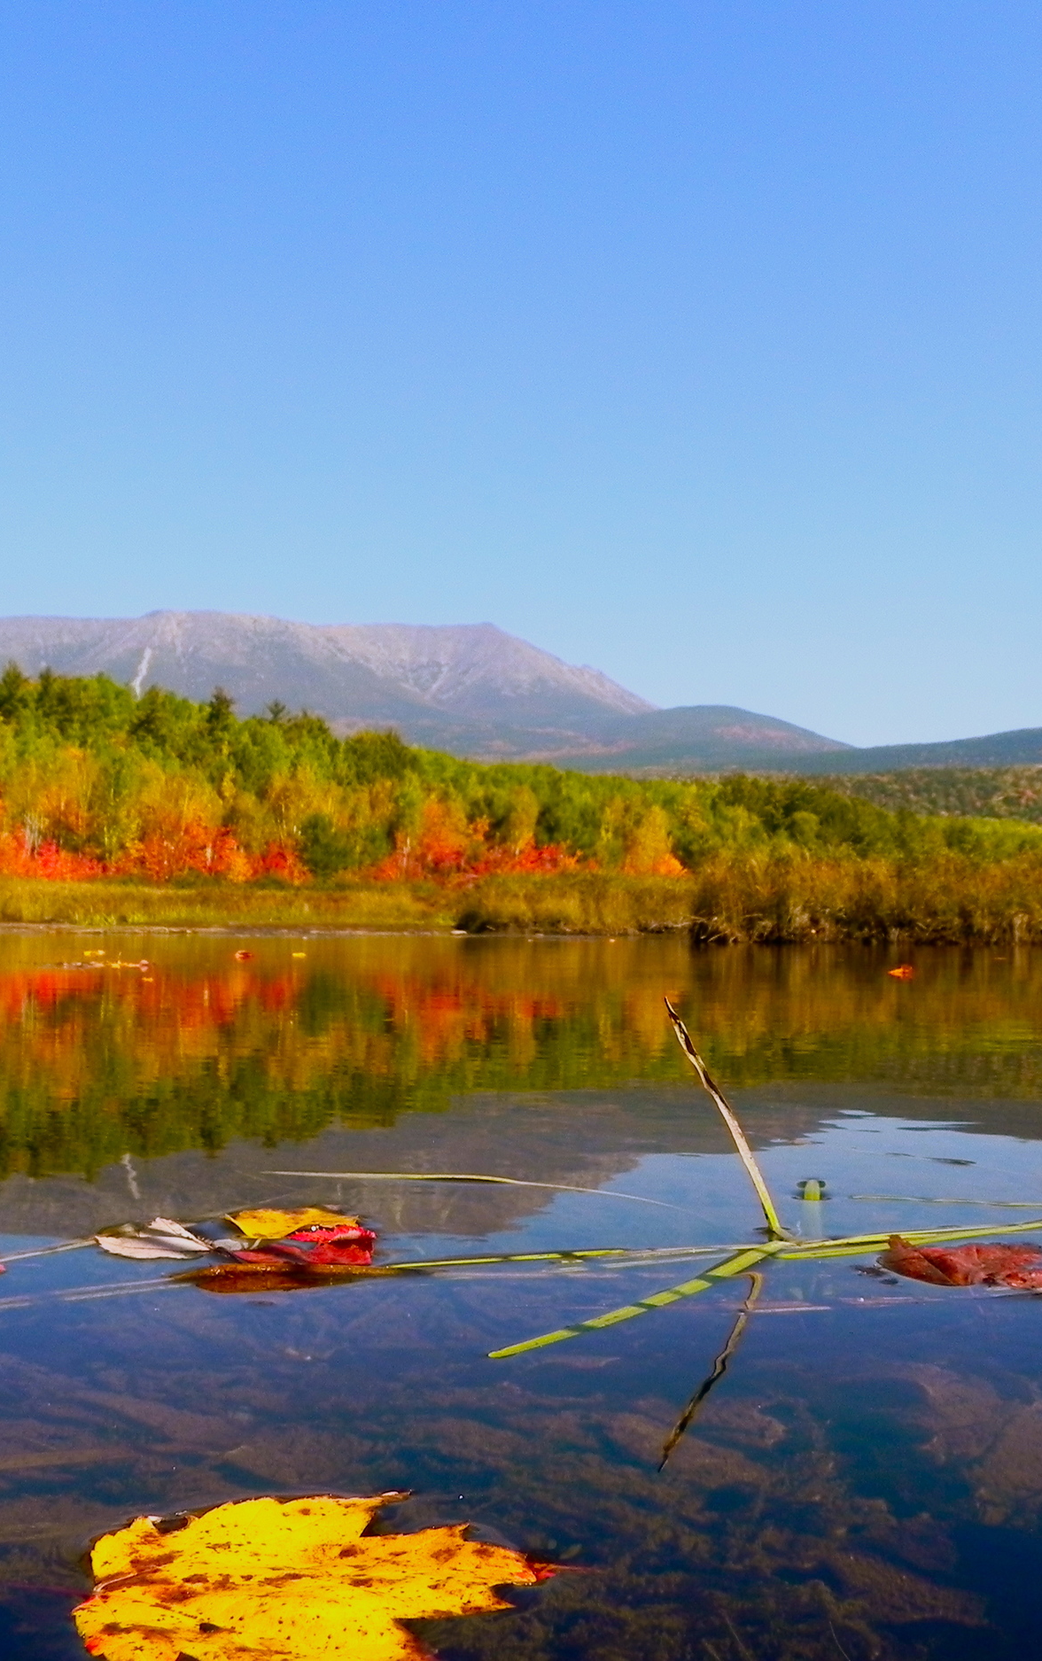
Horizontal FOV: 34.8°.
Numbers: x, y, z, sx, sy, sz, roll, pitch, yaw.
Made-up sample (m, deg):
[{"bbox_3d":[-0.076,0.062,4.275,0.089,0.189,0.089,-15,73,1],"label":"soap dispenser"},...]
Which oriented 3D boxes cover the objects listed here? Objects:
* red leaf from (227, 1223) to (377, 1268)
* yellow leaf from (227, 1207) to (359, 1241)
[{"bbox_3d":[-0.093,0.174,0.716,0.062,0.014,0.064,0,-3,0],"label":"red leaf"},{"bbox_3d":[-0.105,0.176,0.755,0.062,0.011,0.059,0,-3,0],"label":"yellow leaf"}]

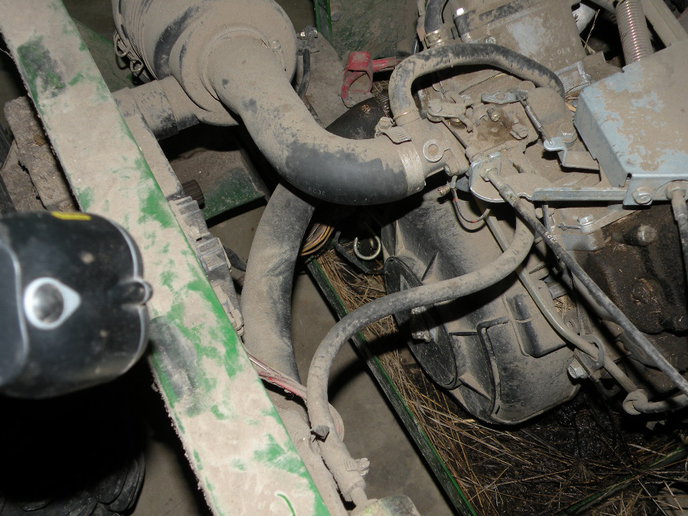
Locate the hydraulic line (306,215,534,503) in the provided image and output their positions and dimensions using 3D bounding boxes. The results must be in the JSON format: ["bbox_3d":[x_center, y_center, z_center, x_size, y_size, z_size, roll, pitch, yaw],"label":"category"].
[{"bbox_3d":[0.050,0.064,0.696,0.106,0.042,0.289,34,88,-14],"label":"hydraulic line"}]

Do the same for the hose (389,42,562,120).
[{"bbox_3d":[0.119,-0.161,0.746,0.207,0.037,0.072,-10,82,-35],"label":"hose"}]

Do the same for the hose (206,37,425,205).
[{"bbox_3d":[-0.027,-0.106,0.713,0.229,0.060,0.099,32,57,17],"label":"hose"}]

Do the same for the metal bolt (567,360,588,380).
[{"bbox_3d":[0.192,0.092,0.685,0.012,0.016,0.016,-20,49,-18],"label":"metal bolt"}]

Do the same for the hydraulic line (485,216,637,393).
[{"bbox_3d":[0.179,0.037,0.724,0.018,0.018,0.212,5,39,-39],"label":"hydraulic line"}]

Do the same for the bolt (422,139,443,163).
[{"bbox_3d":[0.072,-0.088,0.680,0.017,0.009,0.017,0,88,5],"label":"bolt"}]

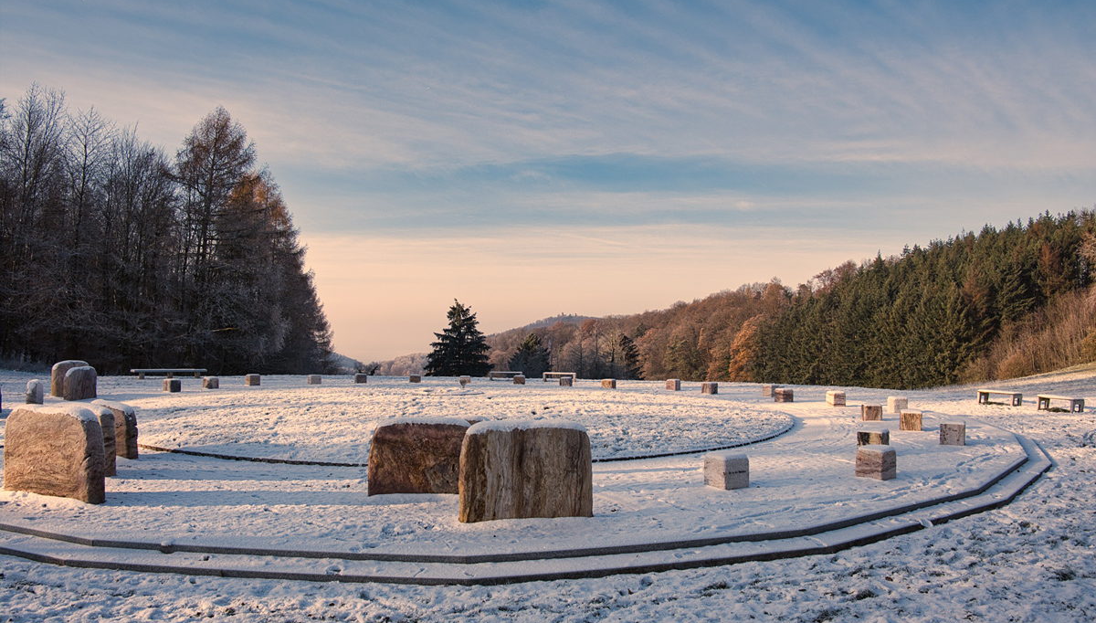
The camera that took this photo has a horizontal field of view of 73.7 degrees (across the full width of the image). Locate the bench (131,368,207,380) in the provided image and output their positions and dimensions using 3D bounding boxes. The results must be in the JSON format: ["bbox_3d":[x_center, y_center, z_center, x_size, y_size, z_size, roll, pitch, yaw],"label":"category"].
[{"bbox_3d":[-17.184,2.822,33.205,3.100,0.430,0.450,3,-3,-40],"label":"bench"}]

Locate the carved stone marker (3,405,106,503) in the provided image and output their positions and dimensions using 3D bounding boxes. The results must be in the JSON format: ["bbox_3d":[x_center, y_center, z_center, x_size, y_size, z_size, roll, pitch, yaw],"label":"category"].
[{"bbox_3d":[-5.937,1.670,8.776,1.520,1.030,0.260,0,-3,24],"label":"carved stone marker"}]

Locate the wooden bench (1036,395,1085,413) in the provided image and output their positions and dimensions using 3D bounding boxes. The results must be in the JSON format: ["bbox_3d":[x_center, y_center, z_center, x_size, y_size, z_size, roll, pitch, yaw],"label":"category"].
[{"bbox_3d":[15.269,2.740,21.785,0.360,0.440,1.350,1,-2,-7],"label":"wooden bench"}]

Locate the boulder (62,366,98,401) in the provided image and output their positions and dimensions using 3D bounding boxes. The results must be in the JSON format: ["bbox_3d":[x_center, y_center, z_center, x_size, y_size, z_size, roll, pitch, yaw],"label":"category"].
[{"bbox_3d":[-13.930,2.114,21.765,0.270,1.000,1.050,0,-2,8],"label":"boulder"}]

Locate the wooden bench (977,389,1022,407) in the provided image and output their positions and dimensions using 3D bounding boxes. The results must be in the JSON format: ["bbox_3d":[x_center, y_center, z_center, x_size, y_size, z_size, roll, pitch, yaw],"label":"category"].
[{"bbox_3d":[14.798,2.825,23.913,0.350,0.430,1.400,1,-2,-13],"label":"wooden bench"}]

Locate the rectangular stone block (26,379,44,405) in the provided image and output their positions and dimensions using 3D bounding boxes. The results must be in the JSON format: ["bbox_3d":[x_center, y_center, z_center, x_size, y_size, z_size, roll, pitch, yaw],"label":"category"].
[{"bbox_3d":[-14.047,2.208,20.021,0.280,0.670,0.280,1,-2,0],"label":"rectangular stone block"}]

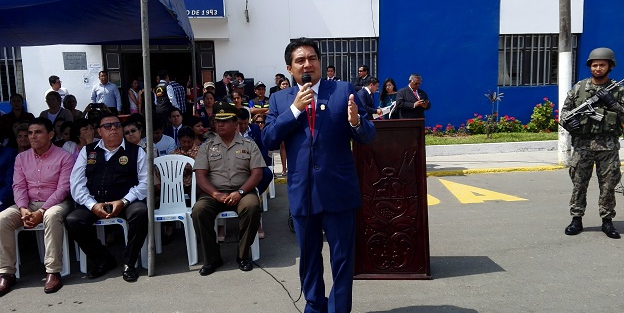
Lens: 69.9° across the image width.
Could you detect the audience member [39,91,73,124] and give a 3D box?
[{"bbox_3d":[-3.365,-0.123,5.932,0.440,1.500,0.280,-3,8,-15],"label":"audience member"}]

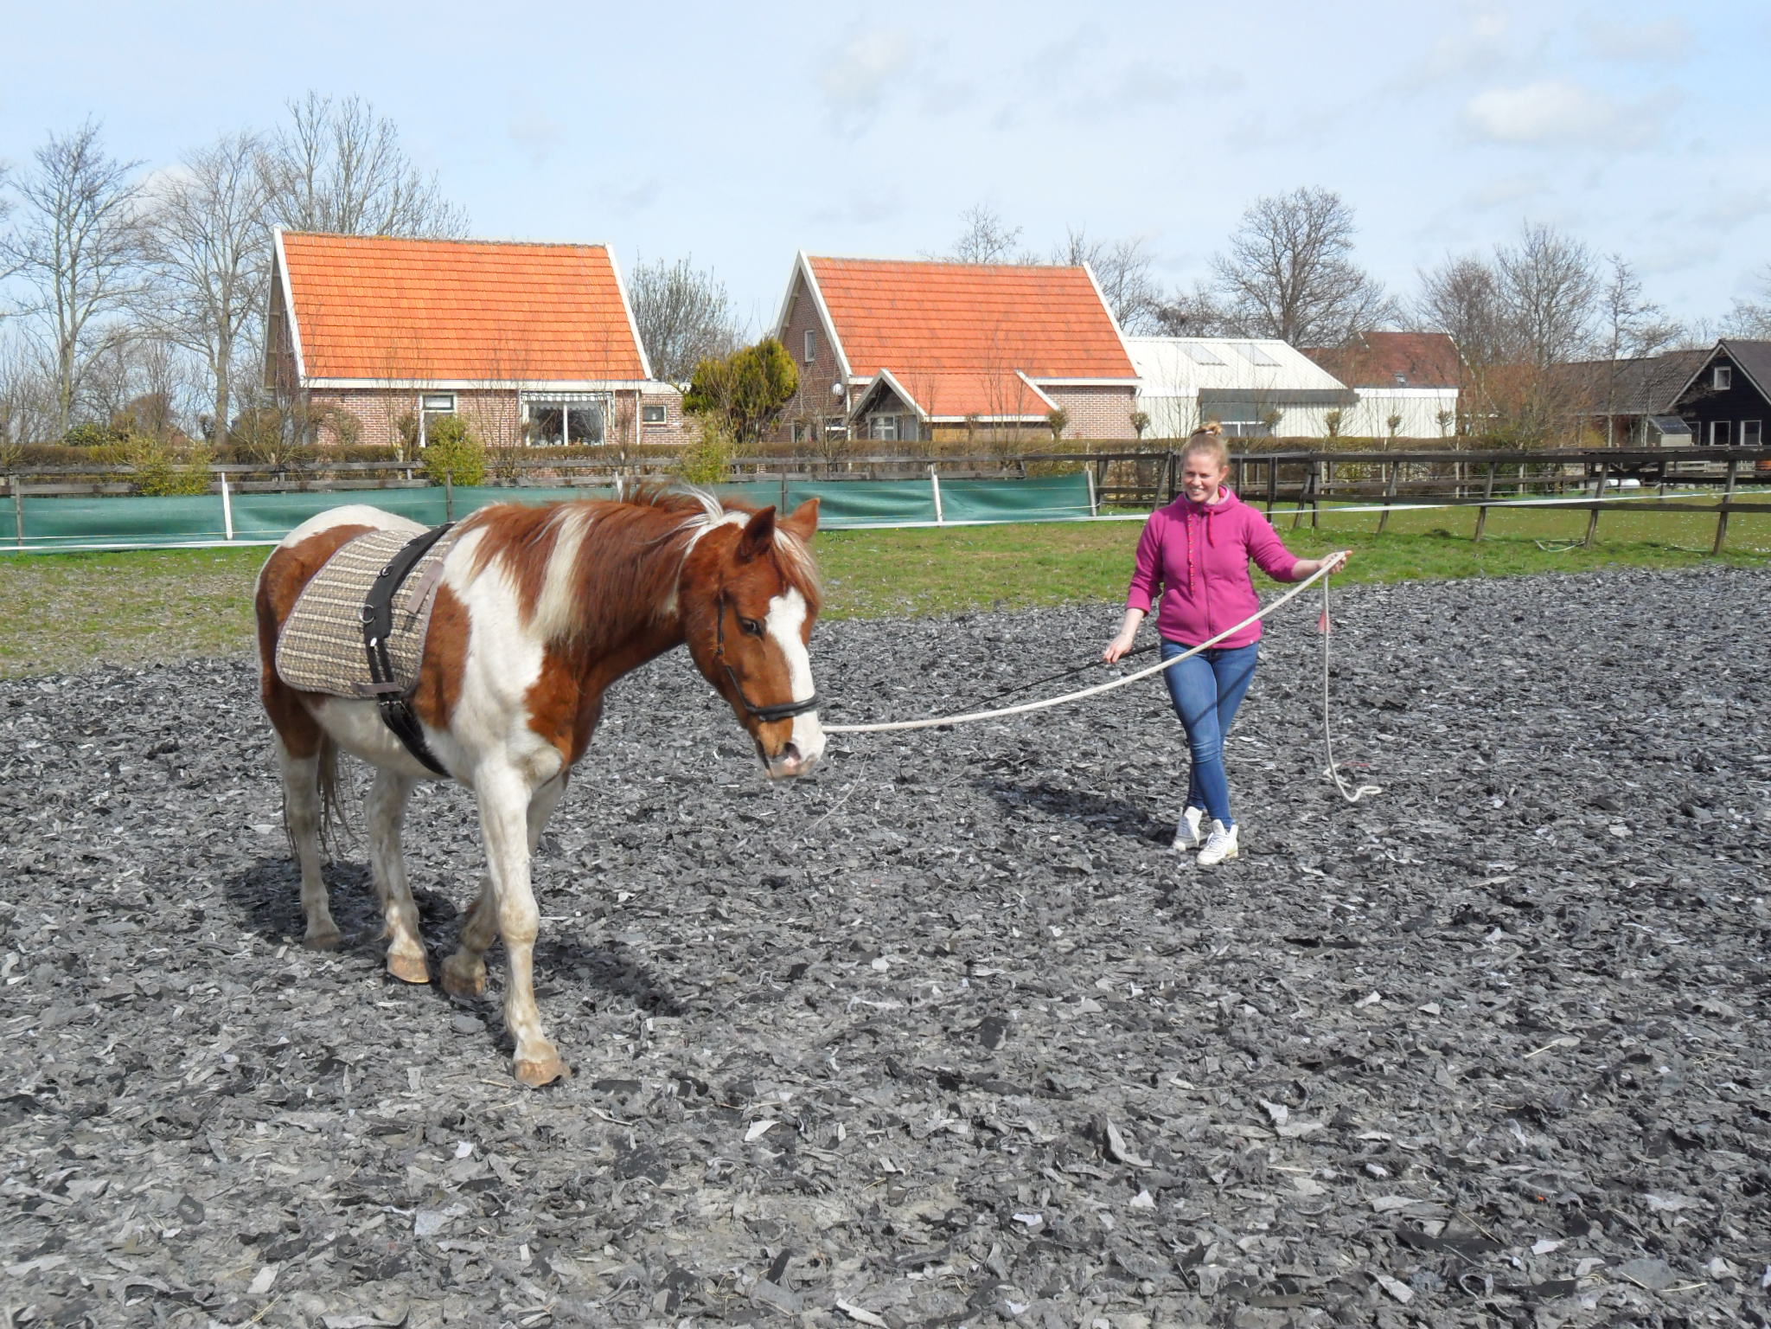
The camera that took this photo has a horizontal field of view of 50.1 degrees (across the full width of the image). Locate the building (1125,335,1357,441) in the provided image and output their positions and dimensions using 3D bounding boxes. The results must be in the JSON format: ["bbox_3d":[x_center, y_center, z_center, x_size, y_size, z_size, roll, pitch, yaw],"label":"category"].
[{"bbox_3d":[8.864,-7.847,58.964,8.860,4.551,6.584,-4,7,-26],"label":"building"}]

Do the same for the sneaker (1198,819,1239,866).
[{"bbox_3d":[1.344,0.709,7.680,0.105,0.138,0.280,3,8,31],"label":"sneaker"}]

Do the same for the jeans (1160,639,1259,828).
[{"bbox_3d":[1.256,0.188,7.334,0.370,0.840,0.280,2,7,16],"label":"jeans"}]

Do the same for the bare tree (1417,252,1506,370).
[{"bbox_3d":[24.564,-13.075,81.009,4.080,8.790,4.080,0,7,0],"label":"bare tree"}]

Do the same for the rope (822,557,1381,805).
[{"bbox_3d":[0.908,0.224,6.165,0.220,0.980,3.420,4,8,36],"label":"rope"}]

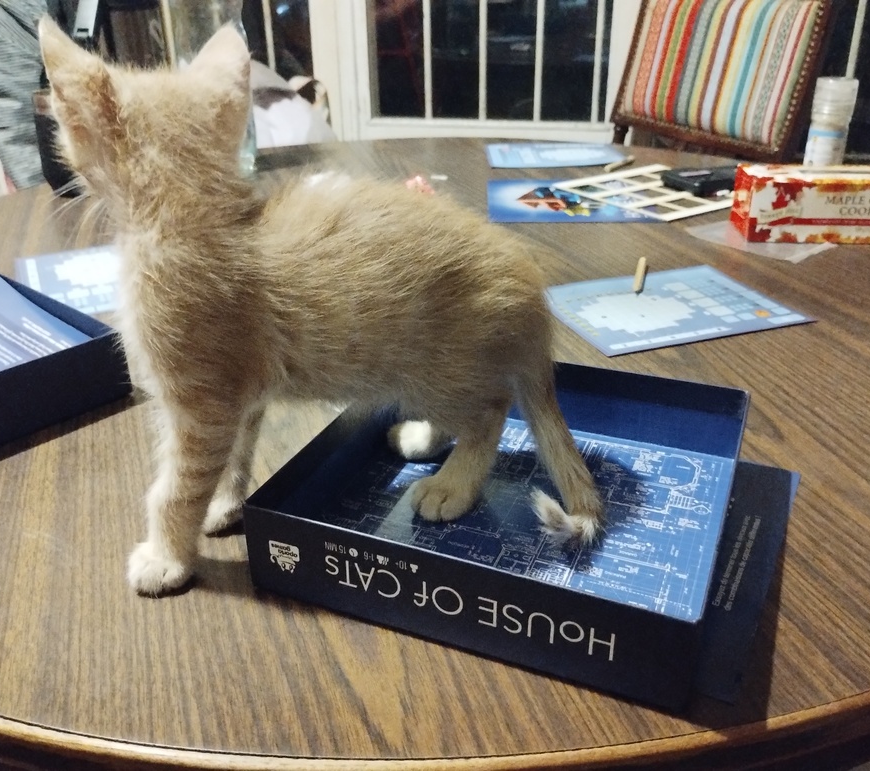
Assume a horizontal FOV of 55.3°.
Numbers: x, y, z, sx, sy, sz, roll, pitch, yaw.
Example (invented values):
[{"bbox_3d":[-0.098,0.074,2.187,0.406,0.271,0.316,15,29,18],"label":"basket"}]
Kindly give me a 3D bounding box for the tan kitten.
[{"bbox_3d":[-0.033,-0.033,0.345,0.210,0.222,0.100,-7,28,-9],"label":"tan kitten"}]

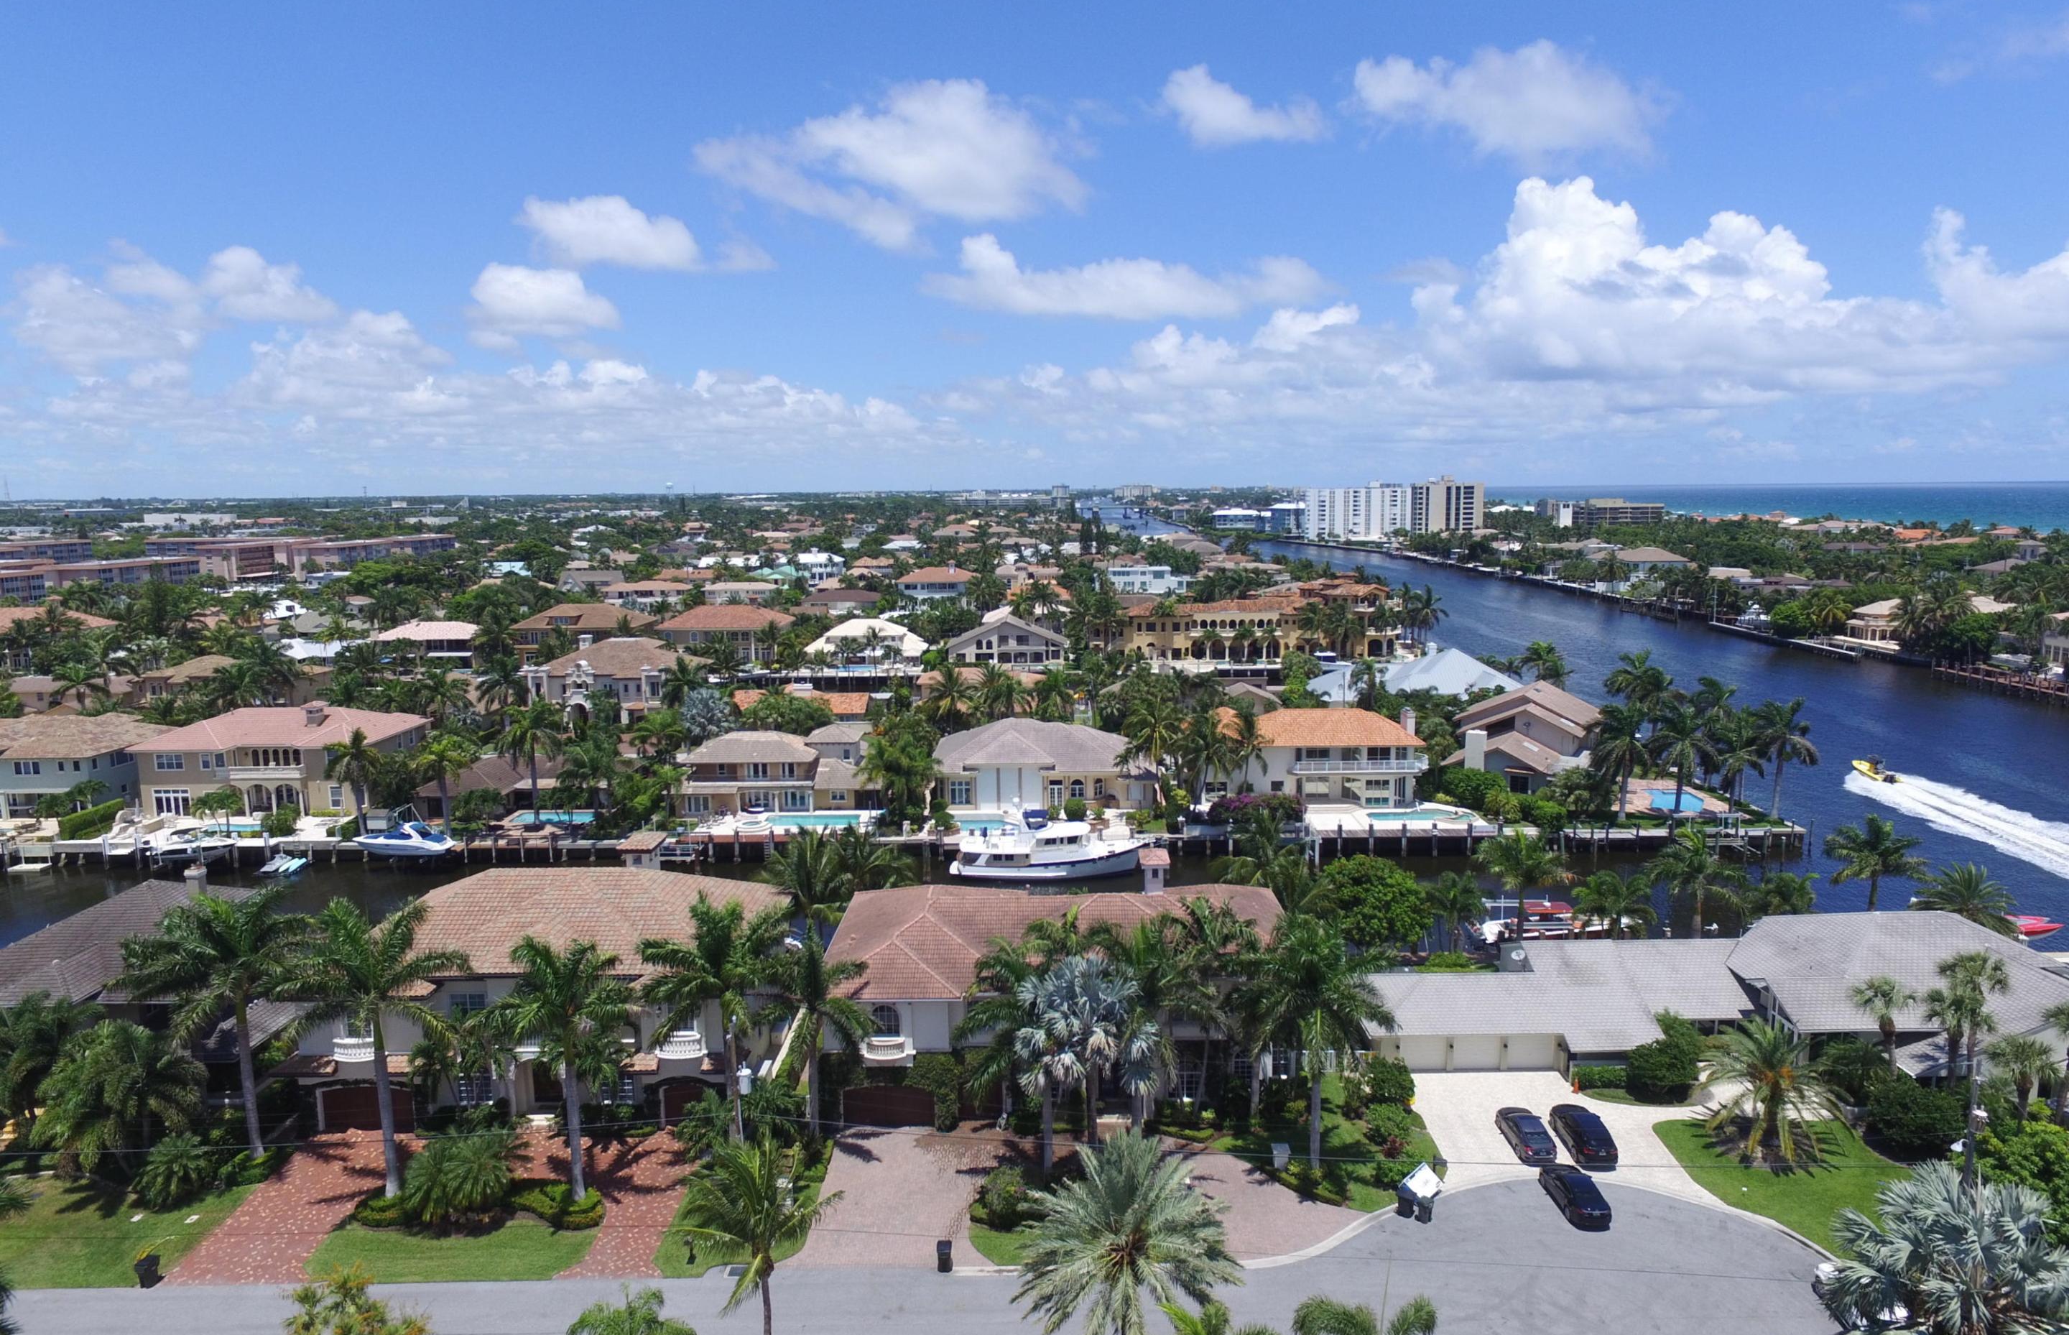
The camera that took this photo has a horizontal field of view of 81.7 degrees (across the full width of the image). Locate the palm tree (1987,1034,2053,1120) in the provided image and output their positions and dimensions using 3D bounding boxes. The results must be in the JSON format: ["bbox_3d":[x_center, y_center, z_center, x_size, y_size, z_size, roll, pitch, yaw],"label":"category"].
[{"bbox_3d":[53.562,22.867,65.110,3.775,5.839,3.775,0,9,0],"label":"palm tree"}]

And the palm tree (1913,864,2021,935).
[{"bbox_3d":[68.023,18.467,87.655,7.799,8.169,7.799,0,9,0],"label":"palm tree"}]

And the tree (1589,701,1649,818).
[{"bbox_3d":[62.319,10.284,127.494,6.530,12.584,6.530,0,9,0],"label":"tree"}]

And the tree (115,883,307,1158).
[{"bbox_3d":[-43.984,19.443,64.440,10.290,15.125,10.290,0,9,0],"label":"tree"}]

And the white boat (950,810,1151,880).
[{"bbox_3d":[1.485,16.058,112.914,18.950,6.600,5.200,-1,9,-1],"label":"white boat"}]

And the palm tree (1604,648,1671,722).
[{"bbox_3d":[72.600,5.240,144.040,8.340,15.050,8.090,0,9,0],"label":"palm tree"}]

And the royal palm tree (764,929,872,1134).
[{"bbox_3d":[-11.378,19.238,62.989,5.930,11.650,5.750,0,9,0],"label":"royal palm tree"}]

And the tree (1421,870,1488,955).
[{"bbox_3d":[30.597,18.049,87.146,4.820,6.770,4.680,0,9,0],"label":"tree"}]

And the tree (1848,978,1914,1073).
[{"bbox_3d":[47.767,21.495,67.585,3.824,7.916,3.824,0,9,0],"label":"tree"}]

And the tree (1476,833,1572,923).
[{"bbox_3d":[36.987,17.594,90.687,7.333,9.538,7.333,0,9,0],"label":"tree"}]

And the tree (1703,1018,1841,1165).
[{"bbox_3d":[39.558,22.479,64.362,8.065,7.074,8.065,0,9,0],"label":"tree"}]

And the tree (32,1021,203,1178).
[{"bbox_3d":[-46.480,21.747,60.699,8.680,8.080,8.420,0,9,0],"label":"tree"}]

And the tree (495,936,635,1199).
[{"bbox_3d":[-22.655,19.465,57.494,7.420,13.010,7.190,0,9,0],"label":"tree"}]

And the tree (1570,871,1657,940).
[{"bbox_3d":[42.024,18.007,86.933,6.220,6.750,6.030,0,9,0],"label":"tree"}]

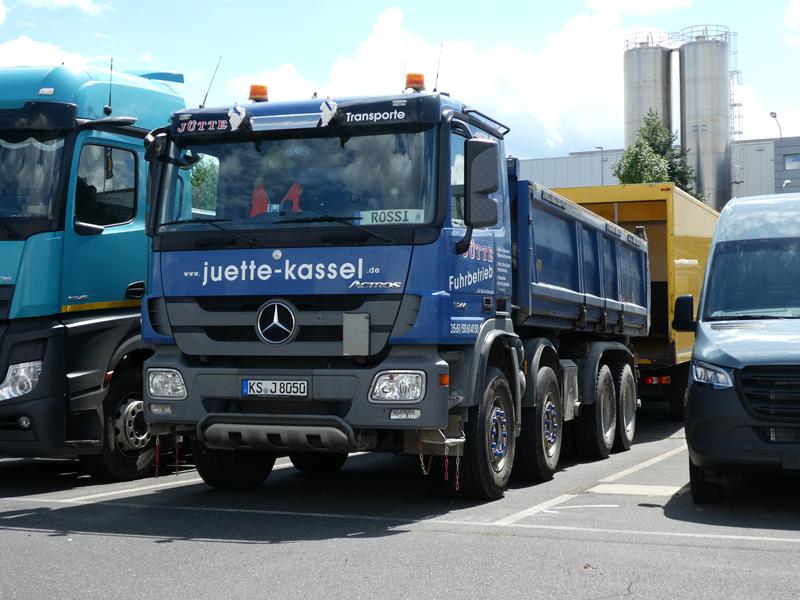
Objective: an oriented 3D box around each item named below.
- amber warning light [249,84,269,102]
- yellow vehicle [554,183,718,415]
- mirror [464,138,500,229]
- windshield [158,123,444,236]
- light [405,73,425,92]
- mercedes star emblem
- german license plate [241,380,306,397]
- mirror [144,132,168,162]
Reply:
[{"bbox_3d":[-1.156,-1.682,9.458,0.143,0.155,0.143,0,-3,0],"label":"amber warning light"},{"bbox_3d":[4.854,0.237,22.504,2.520,3.740,8.500,-1,-3,23],"label":"yellow vehicle"},{"bbox_3d":[0.586,-0.830,8.263,0.230,0.610,0.150,-1,-3,22],"label":"mirror"},{"bbox_3d":[-0.832,-0.886,8.512,2.250,0.790,0.230,-1,-12,22],"label":"windshield"},{"bbox_3d":[0.118,-1.681,8.946,0.143,0.155,0.143,0,-3,0],"label":"light"},{"bbox_3d":[-0.895,0.166,8.271,0.300,0.300,0.050,-1,-3,22],"label":"mercedes star emblem"},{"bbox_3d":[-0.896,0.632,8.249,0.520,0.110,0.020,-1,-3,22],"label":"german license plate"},{"bbox_3d":[-1.941,-1.216,9.212,0.200,0.240,0.140,-1,-3,22],"label":"mirror"}]

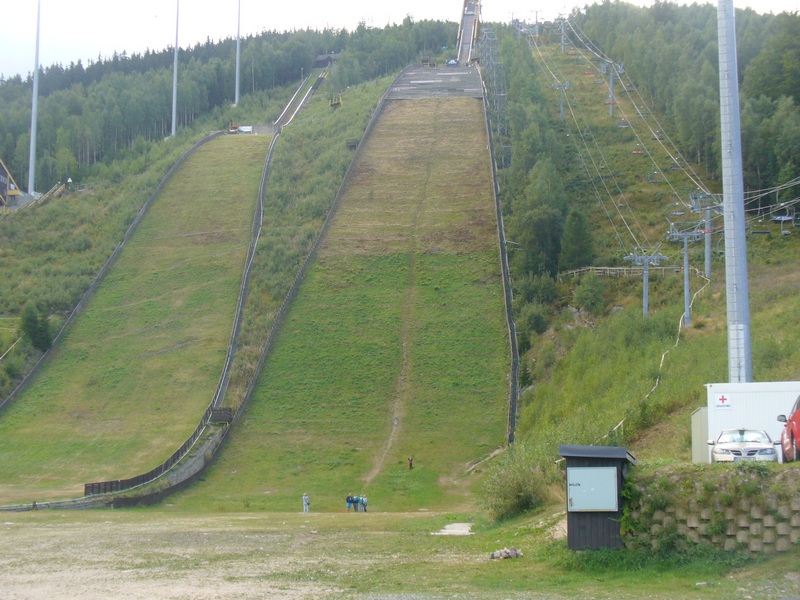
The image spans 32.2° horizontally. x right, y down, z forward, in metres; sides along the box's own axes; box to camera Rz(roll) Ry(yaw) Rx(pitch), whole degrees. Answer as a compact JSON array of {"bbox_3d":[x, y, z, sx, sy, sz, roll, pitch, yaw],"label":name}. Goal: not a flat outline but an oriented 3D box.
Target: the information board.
[{"bbox_3d":[4.132,4.059,29.738,1.060,0.940,0.080,-2,-9,13],"label":"information board"}]

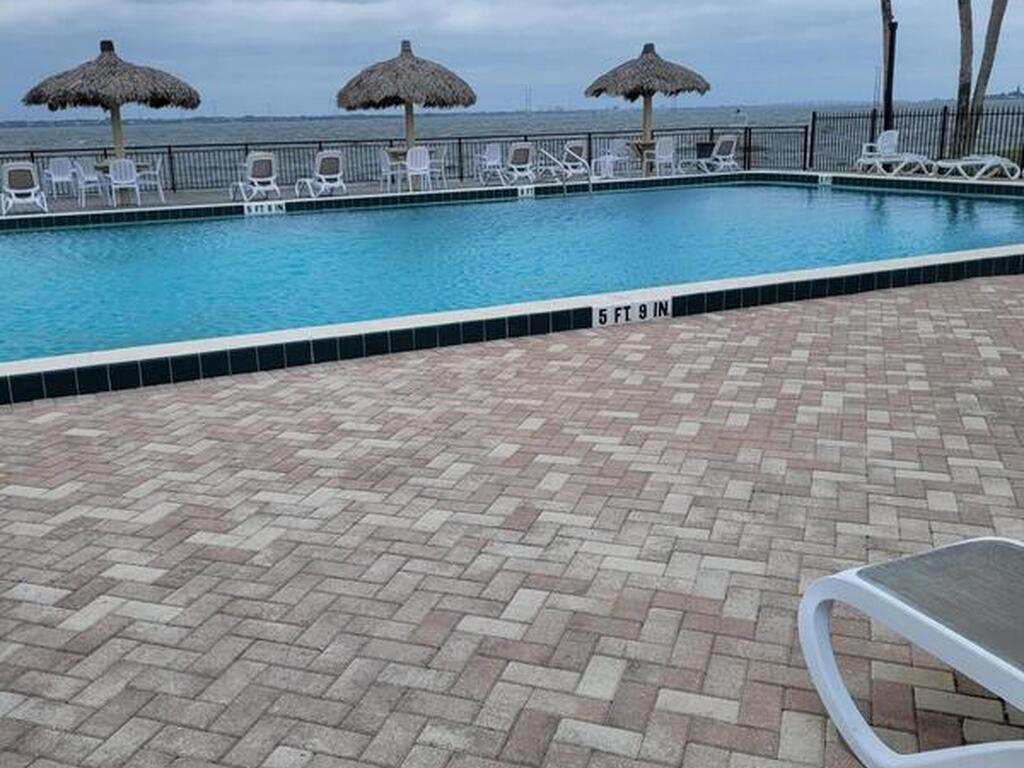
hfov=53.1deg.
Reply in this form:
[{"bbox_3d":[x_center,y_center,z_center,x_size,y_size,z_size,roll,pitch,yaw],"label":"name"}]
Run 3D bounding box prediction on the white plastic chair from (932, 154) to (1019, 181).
[{"bbox_3d":[8.673,-4.027,19.065,1.480,0.420,0.640,6,17,28],"label":"white plastic chair"}]

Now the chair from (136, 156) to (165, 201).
[{"bbox_3d":[-6.604,-3.703,18.647,0.570,0.820,0.570,-7,16,-21],"label":"chair"}]

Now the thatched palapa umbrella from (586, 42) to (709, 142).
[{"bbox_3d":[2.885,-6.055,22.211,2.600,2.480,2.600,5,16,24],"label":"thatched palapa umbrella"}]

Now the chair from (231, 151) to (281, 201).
[{"bbox_3d":[-4.799,-3.900,19.104,0.640,0.870,1.380,-9,16,-26],"label":"chair"}]

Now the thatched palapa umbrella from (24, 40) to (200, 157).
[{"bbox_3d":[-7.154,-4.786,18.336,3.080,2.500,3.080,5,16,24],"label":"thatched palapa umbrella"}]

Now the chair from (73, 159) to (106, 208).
[{"bbox_3d":[-7.501,-3.584,18.289,0.570,0.820,0.570,-9,16,-25],"label":"chair"}]

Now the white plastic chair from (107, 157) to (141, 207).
[{"bbox_3d":[-6.911,-3.577,18.223,0.560,0.810,0.570,-8,16,-24],"label":"white plastic chair"}]

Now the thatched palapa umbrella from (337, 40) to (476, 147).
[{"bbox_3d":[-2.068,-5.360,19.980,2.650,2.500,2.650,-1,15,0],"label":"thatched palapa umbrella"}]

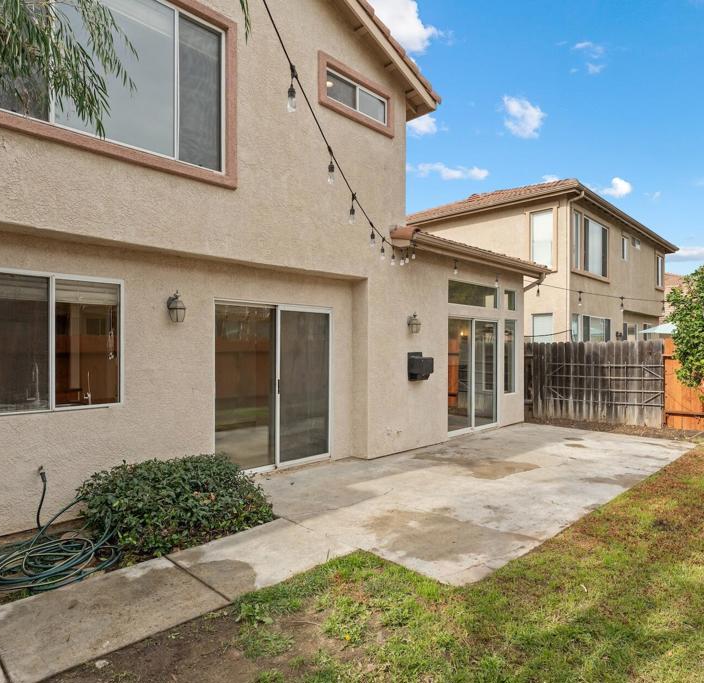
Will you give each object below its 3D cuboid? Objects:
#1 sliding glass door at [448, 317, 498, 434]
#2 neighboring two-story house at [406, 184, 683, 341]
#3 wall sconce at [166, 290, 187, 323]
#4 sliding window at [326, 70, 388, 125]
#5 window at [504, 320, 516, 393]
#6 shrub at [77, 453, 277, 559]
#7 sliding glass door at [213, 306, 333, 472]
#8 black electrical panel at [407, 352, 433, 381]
[{"bbox_3d":[2.242,0.624,8.479,1.770,2.080,0.120,1,0,-44],"label":"sliding glass door"},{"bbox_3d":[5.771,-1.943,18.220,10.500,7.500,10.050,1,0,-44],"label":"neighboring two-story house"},{"bbox_3d":[-1.879,-0.363,4.839,0.170,0.335,0.250,1,0,-44],"label":"wall sconce"},{"bbox_3d":[0.087,-3.393,6.395,1.207,0.400,0.100,1,0,-44],"label":"sliding window"},{"bbox_3d":[3.236,0.316,9.417,0.500,1.494,0.100,1,0,-44],"label":"window"},{"bbox_3d":[-1.597,1.370,4.331,1.600,0.645,1.230,1,0,-44],"label":"shrub"},{"bbox_3d":[-0.974,0.586,5.931,1.820,2.147,0.120,1,0,-44],"label":"sliding glass door"},{"bbox_3d":[1.096,0.393,7.147,0.360,0.440,0.240,1,0,-44],"label":"black electrical panel"}]

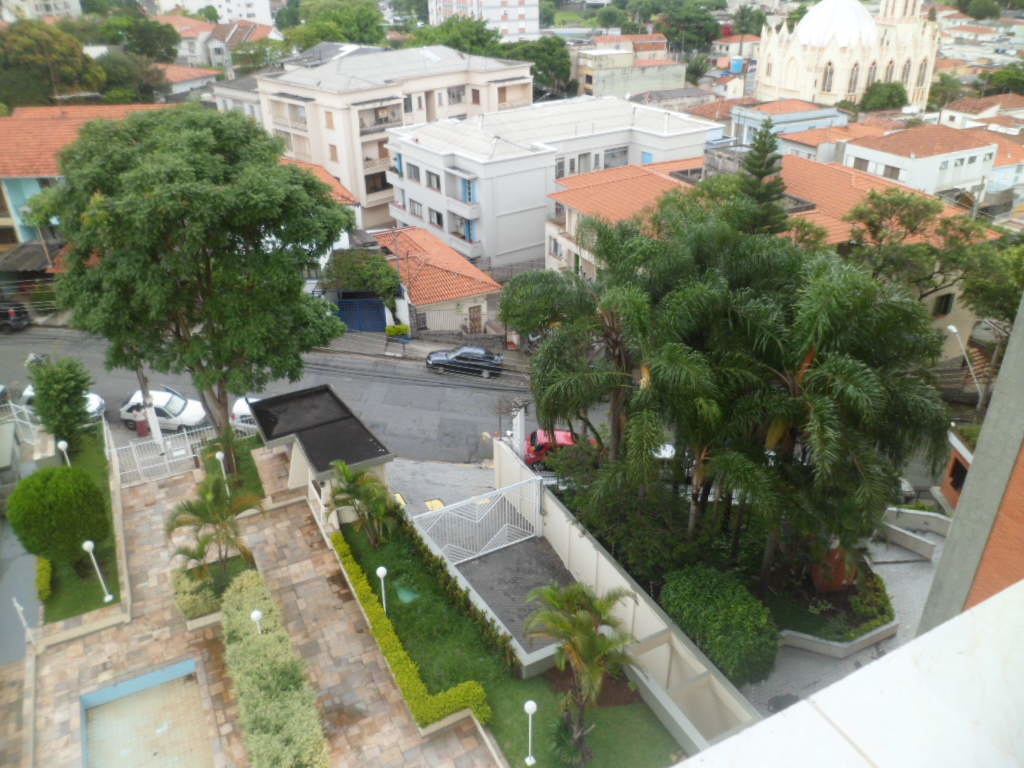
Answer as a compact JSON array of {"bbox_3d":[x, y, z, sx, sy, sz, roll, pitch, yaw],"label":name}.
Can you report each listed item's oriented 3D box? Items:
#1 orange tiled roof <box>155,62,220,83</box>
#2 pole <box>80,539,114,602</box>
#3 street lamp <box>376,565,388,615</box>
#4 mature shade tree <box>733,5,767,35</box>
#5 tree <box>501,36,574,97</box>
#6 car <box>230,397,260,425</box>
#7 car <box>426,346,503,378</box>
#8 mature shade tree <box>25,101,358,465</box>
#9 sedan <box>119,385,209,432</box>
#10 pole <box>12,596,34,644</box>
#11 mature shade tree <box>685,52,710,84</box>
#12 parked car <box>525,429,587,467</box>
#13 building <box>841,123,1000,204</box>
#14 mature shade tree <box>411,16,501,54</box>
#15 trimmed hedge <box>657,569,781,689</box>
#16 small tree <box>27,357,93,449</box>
[{"bbox_3d":[-41.348,-39.692,98.000,8.500,1.800,8.500,-16,31,-23],"label":"orange tiled roof"},{"bbox_3d":[-13.479,6.078,24.959,0.330,2.467,0.330,-2,29,0],"label":"pole"},{"bbox_3d":[-3.990,6.487,23.798,0.330,2.220,0.330,-15,32,-24],"label":"street lamp"},{"bbox_3d":[58.689,-89.361,190.240,8.400,8.300,7.800,-2,29,0],"label":"mature shade tree"},{"bbox_3d":[4.416,-49.379,122.323,11.500,10.700,10.500,-1,29,0],"label":"tree"},{"bbox_3d":[-11.354,1.695,36.731,3.900,1.440,1.650,5,29,-1],"label":"car"},{"bbox_3d":[-2.472,-1.433,42.542,4.120,1.420,1.660,5,29,-1],"label":"car"},{"bbox_3d":[-10.757,-2.488,28.455,10.200,14.600,9.800,-1,29,0],"label":"mature shade tree"},{"bbox_3d":[-16.635,1.271,36.625,3.800,1.420,1.620,5,29,-1],"label":"sedan"},{"bbox_3d":[-14.962,7.237,23.544,0.180,1.891,0.180,-2,29,0],"label":"pole"},{"bbox_3d":[35.571,-60.888,149.449,5.300,6.400,5.000,-1,29,0],"label":"mature shade tree"},{"bbox_3d":[2.558,3.316,38.144,3.750,1.420,1.620,3,28,-6],"label":"parked car"},{"bbox_3d":[49.754,-27.293,94.538,14.800,8.300,9.800,-14,31,-22],"label":"building"},{"bbox_3d":[-9.751,-57.751,135.126,15.000,12.945,13.000,-3,29,-3],"label":"mature shade tree"},{"bbox_3d":[6.641,7.483,23.456,2.700,2.000,3.600,-15,32,-24],"label":"trimmed hedge"},{"bbox_3d":[-19.315,0.941,32.668,2.500,4.000,2.400,-1,29,0],"label":"small tree"}]

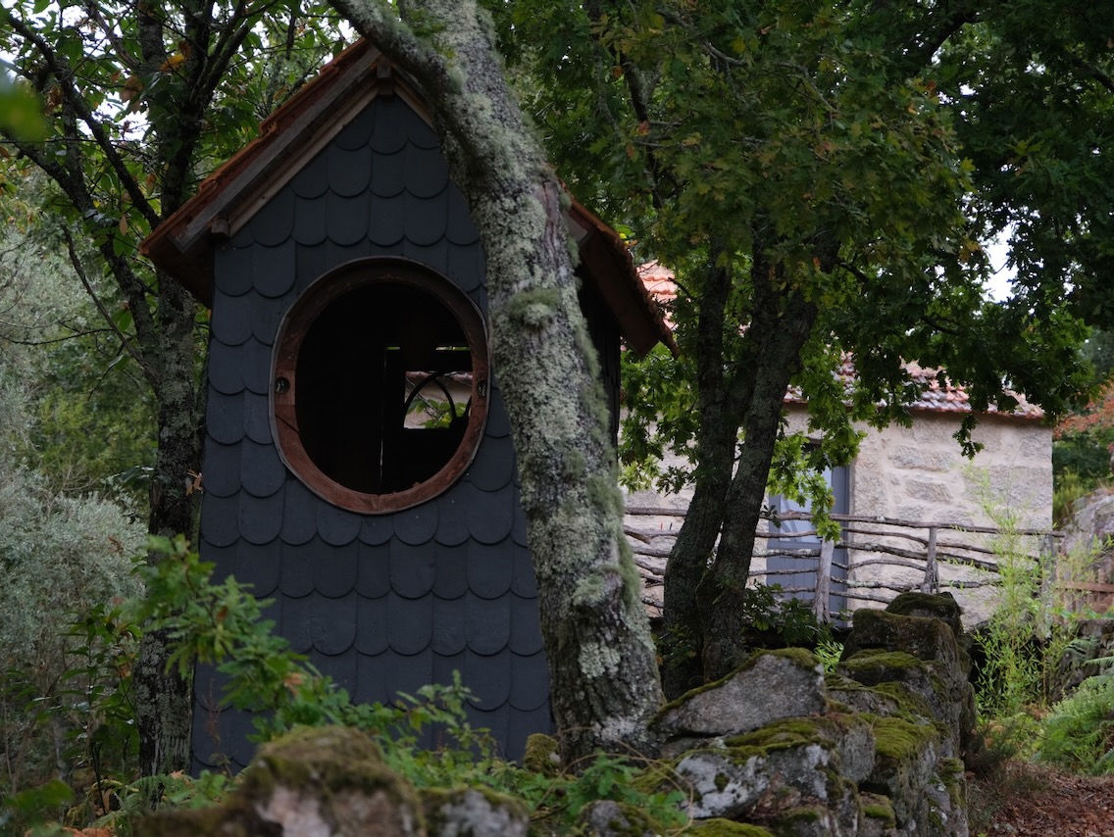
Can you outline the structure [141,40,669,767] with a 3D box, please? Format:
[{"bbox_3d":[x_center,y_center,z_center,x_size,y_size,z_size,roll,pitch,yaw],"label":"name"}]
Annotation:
[{"bbox_3d":[-0.535,0.095,12.750,1.854,2.910,2.400,0,-8,7],"label":"structure"}]

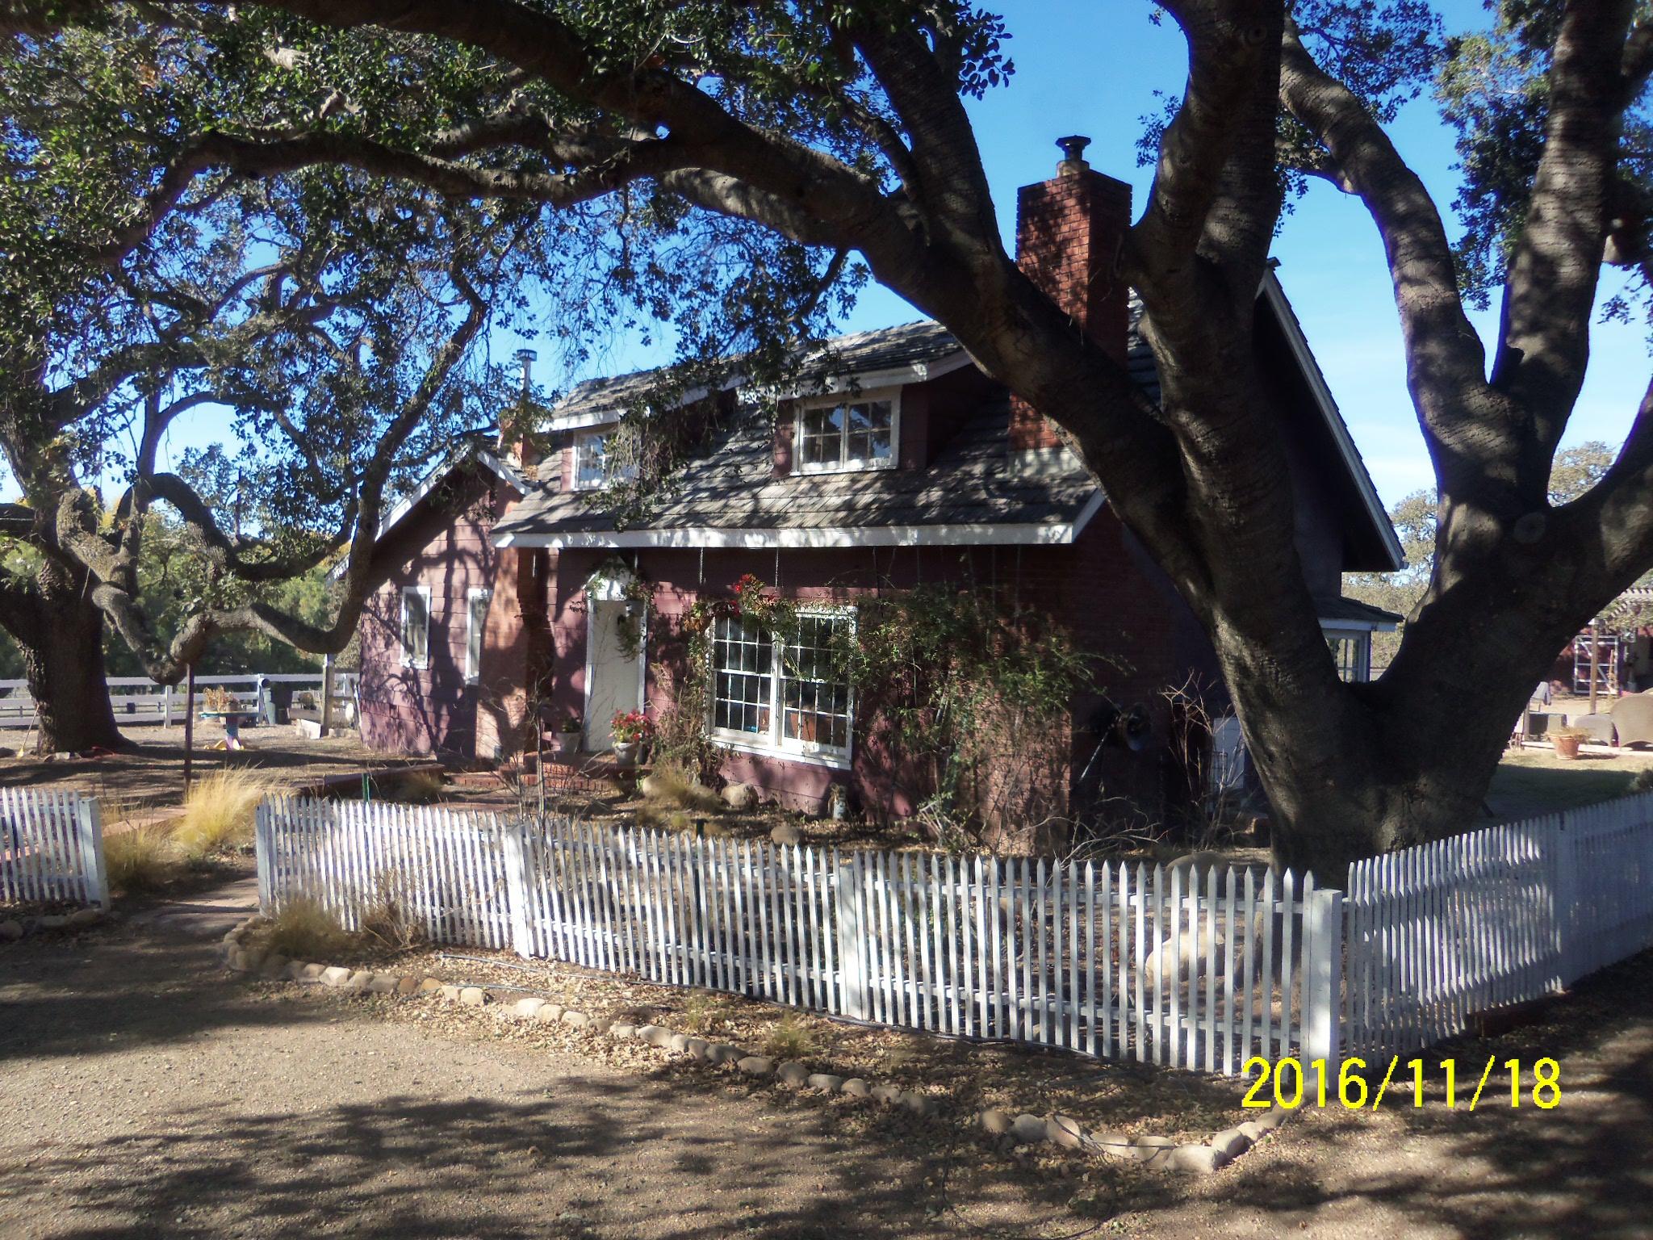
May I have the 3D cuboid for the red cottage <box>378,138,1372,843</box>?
[{"bbox_3d":[-0.969,-1.147,19.805,7.100,6.400,16.600,0,2,-42],"label":"red cottage"}]

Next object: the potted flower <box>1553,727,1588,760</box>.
[{"bbox_3d":[11.172,1.864,20.100,0.510,0.480,0.510,0,2,-42],"label":"potted flower"}]

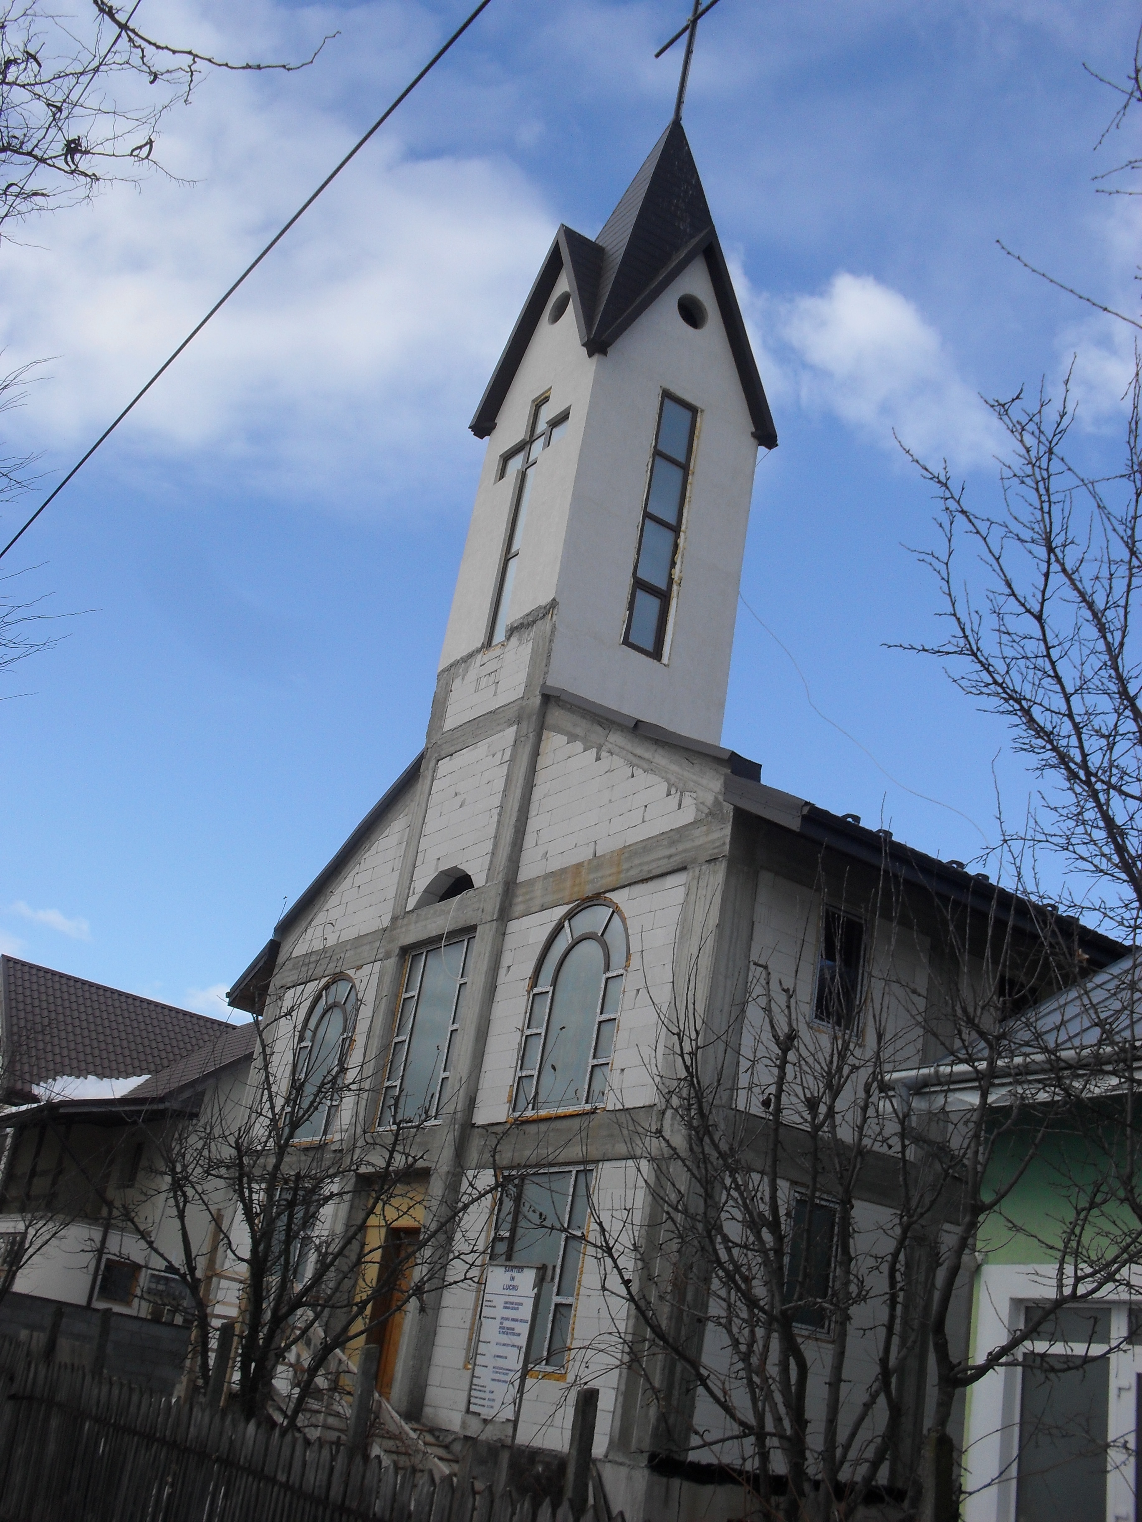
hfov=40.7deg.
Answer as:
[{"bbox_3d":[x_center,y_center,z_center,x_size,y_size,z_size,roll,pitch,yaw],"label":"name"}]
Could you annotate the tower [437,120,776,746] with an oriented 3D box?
[{"bbox_3d":[1.046,-6.547,28.540,4.070,14.140,4.040,22,-26,-28],"label":"tower"}]

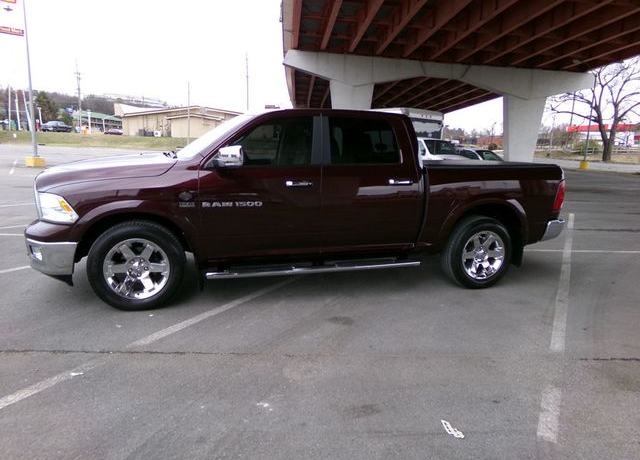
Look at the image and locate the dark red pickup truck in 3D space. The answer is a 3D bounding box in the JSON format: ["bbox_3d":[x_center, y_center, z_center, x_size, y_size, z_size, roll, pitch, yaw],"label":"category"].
[{"bbox_3d":[-0.069,-0.403,5.242,5.770,1.930,2.050,-1,10,-17],"label":"dark red pickup truck"}]

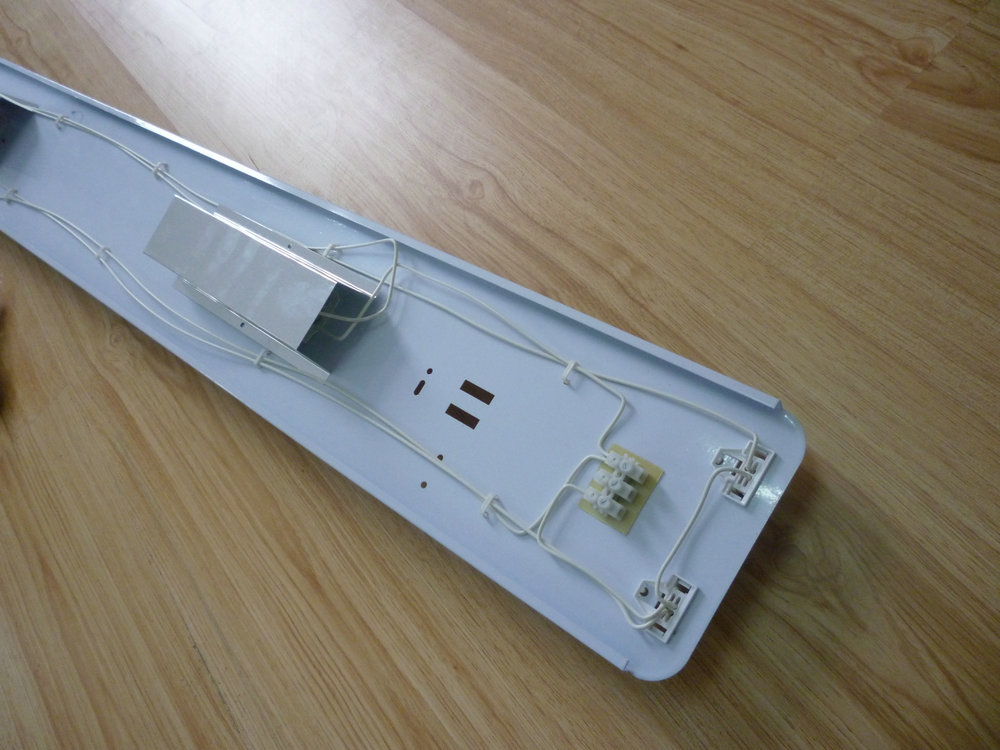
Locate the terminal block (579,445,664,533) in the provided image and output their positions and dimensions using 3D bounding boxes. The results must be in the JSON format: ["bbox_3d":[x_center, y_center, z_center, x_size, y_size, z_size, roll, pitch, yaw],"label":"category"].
[{"bbox_3d":[0.058,0.055,0.414,0.030,0.017,0.036,28,86,33],"label":"terminal block"}]

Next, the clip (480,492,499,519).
[{"bbox_3d":[-0.005,0.070,0.450,0.003,0.006,0.011,28,86,33],"label":"clip"}]

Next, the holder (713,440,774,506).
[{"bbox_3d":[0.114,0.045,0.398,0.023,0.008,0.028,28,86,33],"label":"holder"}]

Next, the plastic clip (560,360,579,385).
[{"bbox_3d":[0.039,-0.001,0.453,0.003,0.006,0.012,28,86,33],"label":"plastic clip"}]

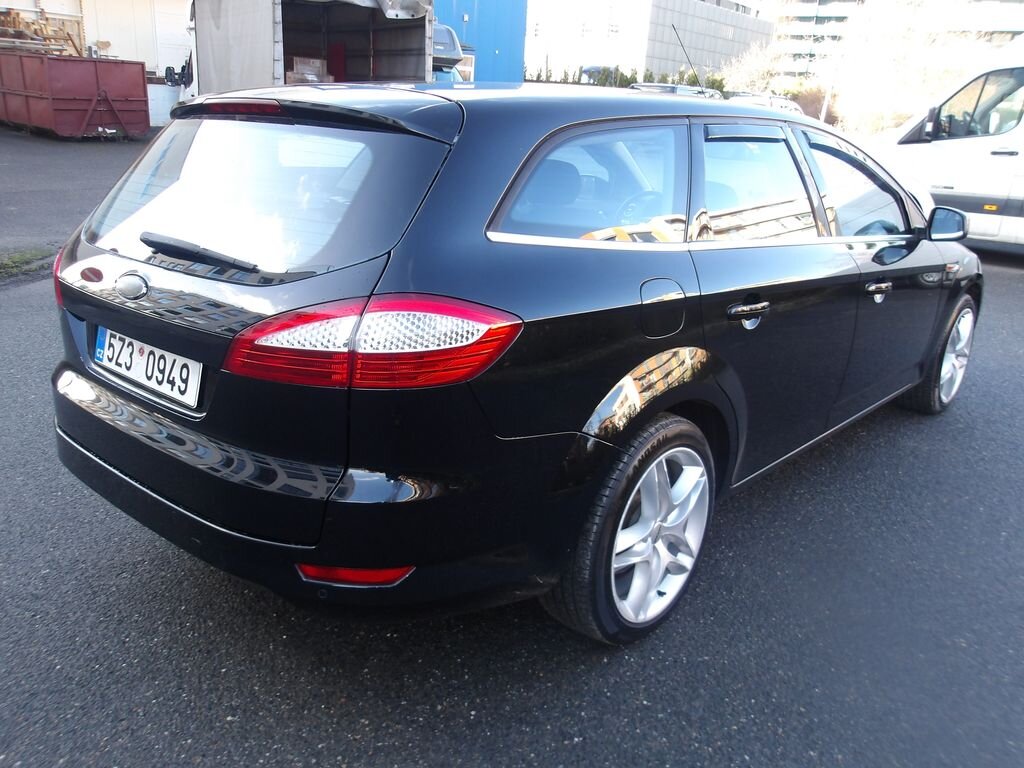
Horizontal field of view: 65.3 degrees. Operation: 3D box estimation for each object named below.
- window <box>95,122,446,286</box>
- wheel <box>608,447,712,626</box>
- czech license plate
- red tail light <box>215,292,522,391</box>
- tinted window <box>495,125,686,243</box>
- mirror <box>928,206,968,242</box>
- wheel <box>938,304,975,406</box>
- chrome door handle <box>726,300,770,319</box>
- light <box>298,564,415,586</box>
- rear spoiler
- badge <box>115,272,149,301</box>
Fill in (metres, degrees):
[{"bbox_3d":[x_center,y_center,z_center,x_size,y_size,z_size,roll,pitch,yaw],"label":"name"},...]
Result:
[{"bbox_3d":[-0.724,-0.456,1.951,1.360,0.460,0.160,16,-13,40],"label":"window"},{"bbox_3d":[0.360,0.404,2.292,0.180,0.490,0.490,16,22,39],"label":"wheel"},{"bbox_3d":[-0.899,-0.057,1.954,0.520,0.110,0.015,16,9,39],"label":"czech license plate"},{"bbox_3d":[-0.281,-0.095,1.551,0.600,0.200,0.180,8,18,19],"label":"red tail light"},{"bbox_3d":[0.208,-0.469,1.864,0.730,0.290,0.060,-11,1,-43],"label":"tinted window"},{"bbox_3d":[1.855,-0.677,3.401,0.140,0.165,0.195,-12,22,-38],"label":"mirror"},{"bbox_3d":[2.304,-0.167,4.312,0.180,0.490,0.490,16,22,39],"label":"wheel"},{"bbox_3d":[0.669,-0.217,2.273,0.050,0.045,0.235,16,22,39],"label":"chrome door handle"},{"bbox_3d":[-0.348,0.421,1.773,0.255,0.042,0.050,4,17,6],"label":"light"},{"bbox_3d":[-0.581,-0.685,2.038,1.240,0.120,0.260,16,22,40],"label":"rear spoiler"},{"bbox_3d":[-0.882,-0.225,1.847,0.150,0.066,0.020,16,-3,40],"label":"badge"}]

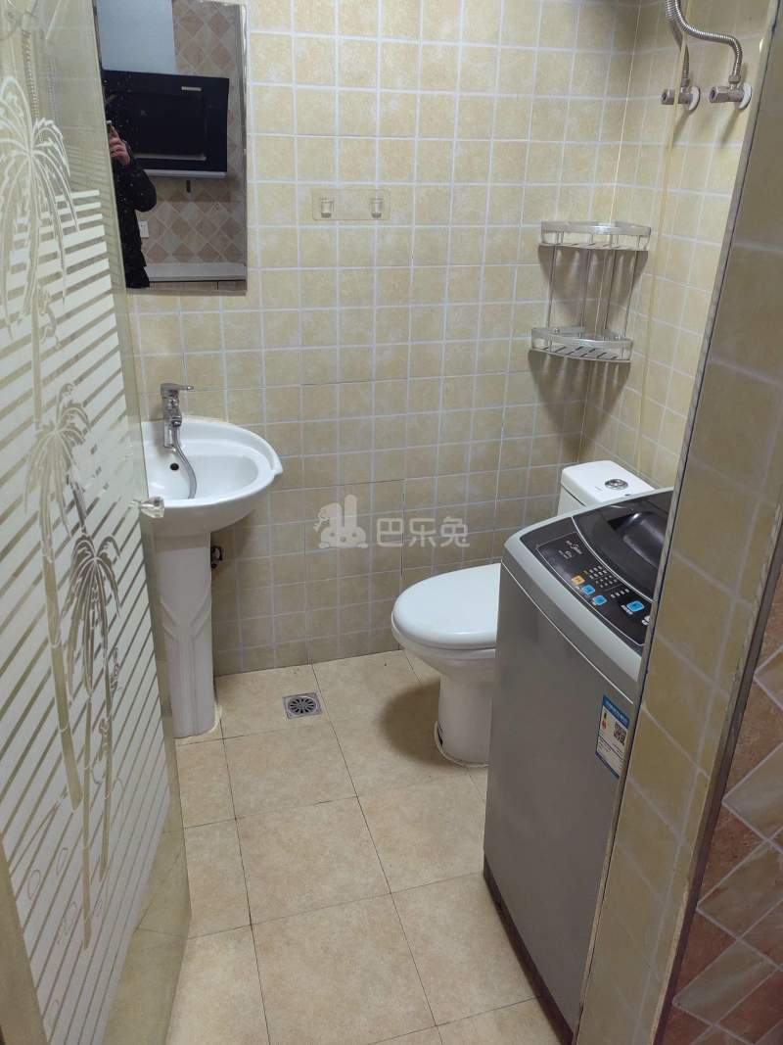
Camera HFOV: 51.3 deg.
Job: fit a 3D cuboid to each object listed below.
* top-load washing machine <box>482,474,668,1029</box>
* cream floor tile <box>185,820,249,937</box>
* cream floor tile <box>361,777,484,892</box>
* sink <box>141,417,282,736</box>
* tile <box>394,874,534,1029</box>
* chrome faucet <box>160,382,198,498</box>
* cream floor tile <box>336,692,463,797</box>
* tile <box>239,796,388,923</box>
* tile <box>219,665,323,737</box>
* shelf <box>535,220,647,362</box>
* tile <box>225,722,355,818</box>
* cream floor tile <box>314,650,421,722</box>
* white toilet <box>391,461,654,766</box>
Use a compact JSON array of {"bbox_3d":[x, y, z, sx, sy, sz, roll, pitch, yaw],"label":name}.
[{"bbox_3d":[0.506,0.450,1.502,0.525,0.920,0.500,-6,26,-15],"label":"top-load washing machine"},{"bbox_3d":[-0.474,0.791,1.778,0.300,0.010,0.299,-6,26,-15],"label":"cream floor tile"},{"bbox_3d":[0.101,0.739,1.954,0.300,0.010,0.300,-6,26,-15],"label":"cream floor tile"},{"bbox_3d":[-0.510,0.199,2.060,0.447,0.816,0.450,-6,26,-15],"label":"sink"},{"bbox_3d":[0.185,0.857,1.676,0.300,0.010,0.299,-6,26,-15],"label":"tile"},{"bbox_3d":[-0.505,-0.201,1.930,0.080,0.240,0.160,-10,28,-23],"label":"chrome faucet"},{"bbox_3d":[0.017,0.613,2.215,0.300,0.010,0.300,-6,26,-15],"label":"cream floor tile"},{"bbox_3d":[-0.189,0.769,1.875,0.300,0.010,0.300,-6,26,-15],"label":"tile"},{"bbox_3d":[-0.349,0.516,2.364,0.300,0.010,0.279,-6,26,-15],"label":"tile"},{"bbox_3d":[0.523,-0.610,2.171,0.205,0.345,0.205,-6,26,-15],"label":"shelf"},{"bbox_3d":[-0.269,0.637,2.114,0.300,0.010,0.299,-6,26,-15],"label":"tile"},{"bbox_3d":[-0.061,0.487,2.442,0.300,0.010,0.279,-6,26,-15],"label":"cream floor tile"},{"bbox_3d":[0.324,0.246,2.151,0.667,0.700,0.370,-6,26,-15],"label":"white toilet"}]

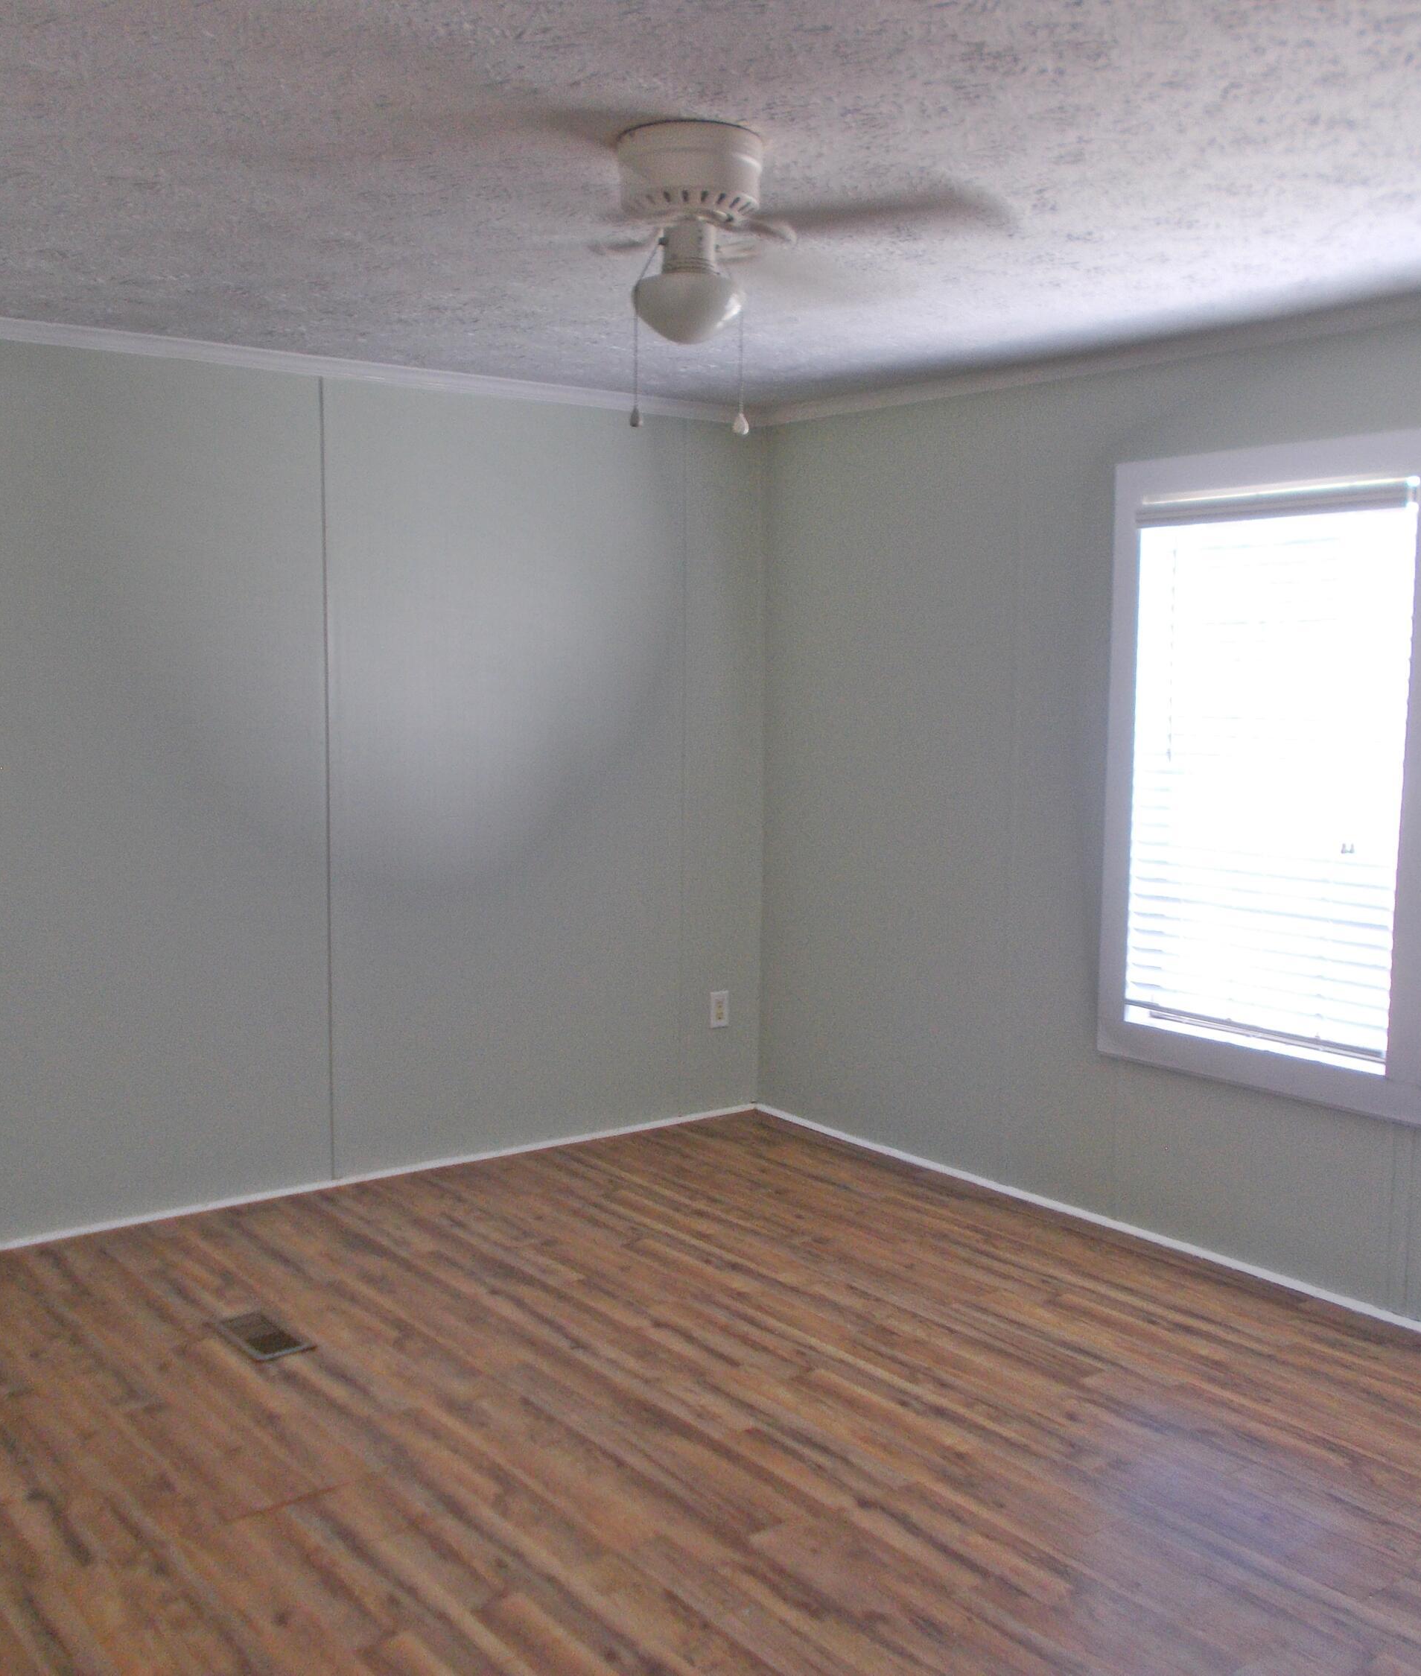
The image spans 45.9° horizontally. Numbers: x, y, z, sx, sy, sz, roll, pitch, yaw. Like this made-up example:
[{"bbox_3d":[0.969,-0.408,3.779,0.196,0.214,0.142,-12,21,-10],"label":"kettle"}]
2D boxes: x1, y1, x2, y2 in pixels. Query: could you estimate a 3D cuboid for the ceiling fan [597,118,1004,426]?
[{"bbox_3d":[-0.025,-0.881,2.670,1.040,0.450,1.030,1,6,10],"label":"ceiling fan"}]

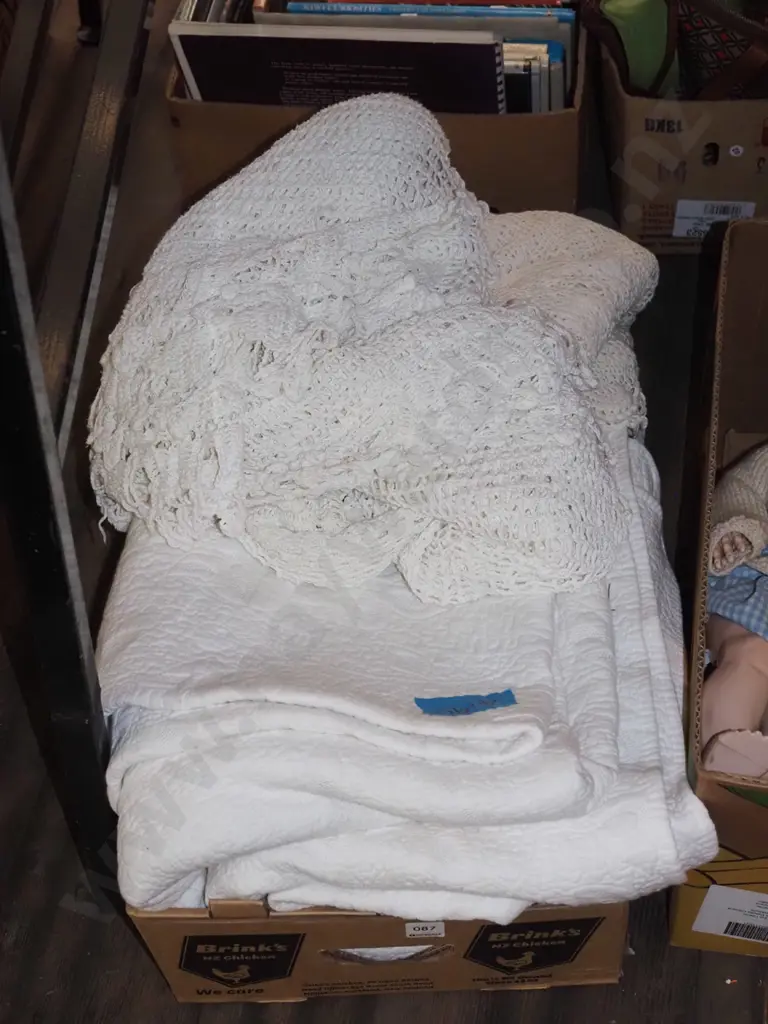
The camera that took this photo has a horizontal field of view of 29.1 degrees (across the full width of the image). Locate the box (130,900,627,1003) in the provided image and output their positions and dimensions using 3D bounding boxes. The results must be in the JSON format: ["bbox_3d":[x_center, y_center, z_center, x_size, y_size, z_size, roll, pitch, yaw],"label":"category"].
[{"bbox_3d":[0.003,0.124,1.082,0.299,0.122,0.420,-3,48,3],"label":"box"}]

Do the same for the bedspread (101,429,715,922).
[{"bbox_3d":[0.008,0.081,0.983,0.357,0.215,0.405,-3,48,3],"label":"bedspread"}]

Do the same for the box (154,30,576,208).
[{"bbox_3d":[0.022,-0.459,1.600,0.400,0.210,0.360,4,51,9],"label":"box"}]

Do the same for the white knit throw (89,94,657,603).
[{"bbox_3d":[-0.003,-0.098,0.946,0.372,0.200,0.330,-3,48,3],"label":"white knit throw"}]

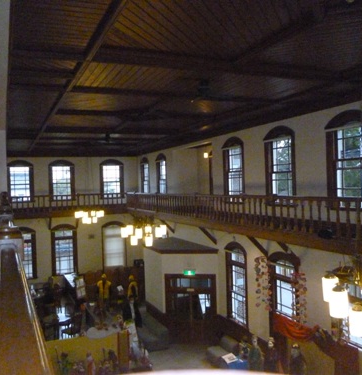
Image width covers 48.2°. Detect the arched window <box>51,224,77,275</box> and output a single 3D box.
[{"bbox_3d":[-6.597,3.566,23.081,1.407,2.921,0.200,-2,1,-23],"label":"arched window"}]

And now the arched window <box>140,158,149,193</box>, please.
[{"bbox_3d":[-1.932,-0.539,22.537,0.200,2.248,1.409,-2,0,-24],"label":"arched window"}]

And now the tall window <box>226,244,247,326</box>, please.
[{"bbox_3d":[2.019,3.411,14.418,0.200,2.901,1.436,-2,1,-23],"label":"tall window"}]

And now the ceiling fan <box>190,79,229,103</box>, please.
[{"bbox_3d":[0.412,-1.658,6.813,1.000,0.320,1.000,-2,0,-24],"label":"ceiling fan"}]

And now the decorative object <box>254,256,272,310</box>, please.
[{"bbox_3d":[2.485,2.927,12.330,0.420,1.580,0.460,-2,1,0],"label":"decorative object"}]

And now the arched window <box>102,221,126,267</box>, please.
[{"bbox_3d":[-3.776,3.245,23.034,1.336,2.643,0.200,-2,0,-24],"label":"arched window"}]

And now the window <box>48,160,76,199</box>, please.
[{"bbox_3d":[-6.737,-0.383,23.032,1.429,2.315,0.200,-2,1,-23],"label":"window"}]

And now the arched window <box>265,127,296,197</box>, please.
[{"bbox_3d":[2.885,-0.623,11.641,0.200,2.248,1.409,-2,0,-24],"label":"arched window"}]

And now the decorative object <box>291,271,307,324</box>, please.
[{"bbox_3d":[3.117,2.902,10.621,0.420,1.412,0.420,-2,0,-24],"label":"decorative object"}]

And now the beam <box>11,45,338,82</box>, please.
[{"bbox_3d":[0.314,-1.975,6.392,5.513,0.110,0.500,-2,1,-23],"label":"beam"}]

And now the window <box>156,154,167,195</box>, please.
[{"bbox_3d":[-0.936,-0.602,20.987,0.200,2.312,1.428,-2,1,-23],"label":"window"}]

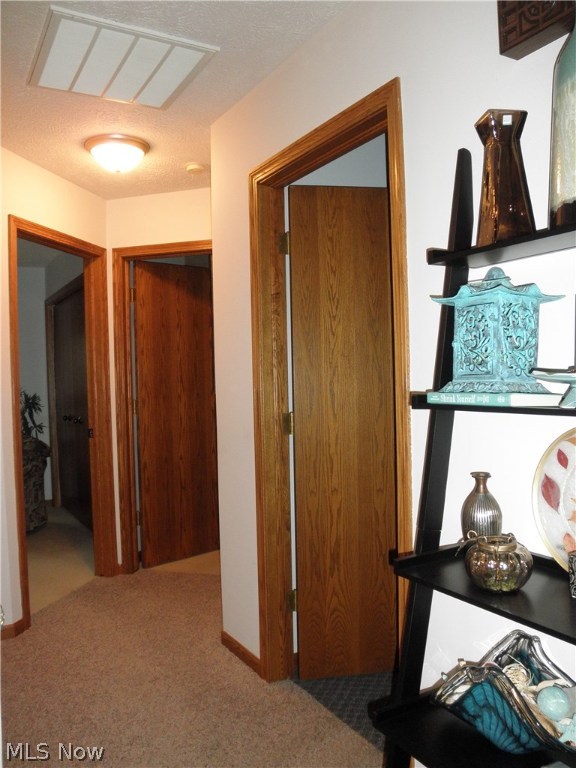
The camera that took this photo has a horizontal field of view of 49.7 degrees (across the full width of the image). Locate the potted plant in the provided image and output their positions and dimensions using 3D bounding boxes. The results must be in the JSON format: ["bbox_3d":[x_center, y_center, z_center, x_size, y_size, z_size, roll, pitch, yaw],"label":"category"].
[{"bbox_3d":[-2.321,0.647,5.510,0.420,1.220,0.420,-1,1,15],"label":"potted plant"}]

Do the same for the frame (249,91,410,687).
[{"bbox_3d":[0.166,0.179,2.219,0.145,2.106,0.953,-2,1,-30],"label":"frame"}]

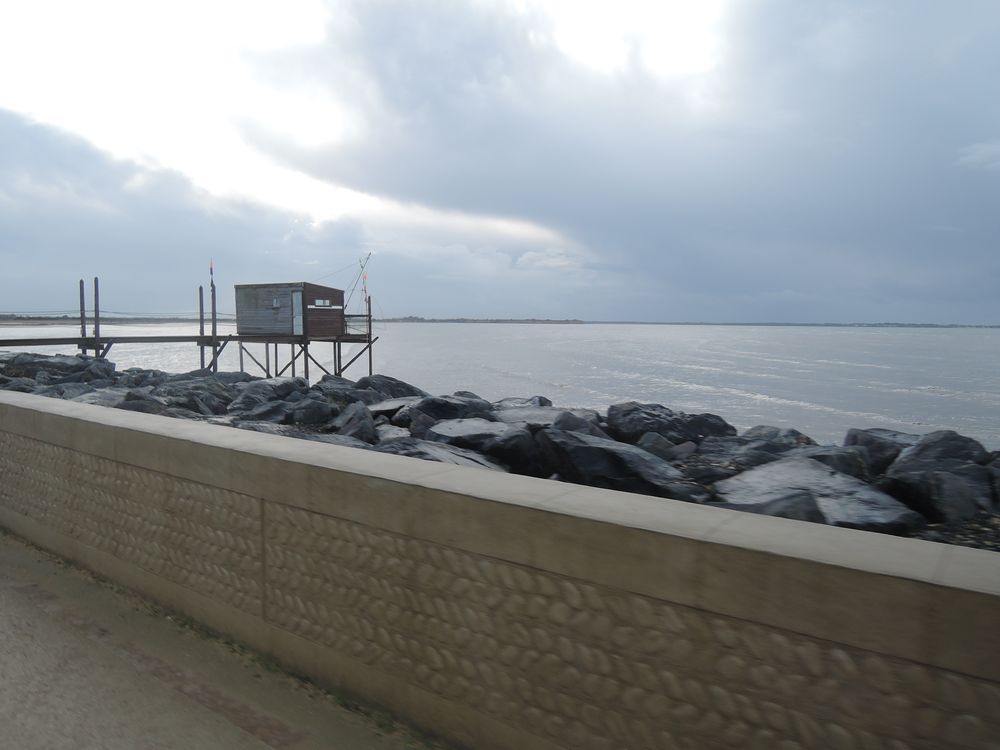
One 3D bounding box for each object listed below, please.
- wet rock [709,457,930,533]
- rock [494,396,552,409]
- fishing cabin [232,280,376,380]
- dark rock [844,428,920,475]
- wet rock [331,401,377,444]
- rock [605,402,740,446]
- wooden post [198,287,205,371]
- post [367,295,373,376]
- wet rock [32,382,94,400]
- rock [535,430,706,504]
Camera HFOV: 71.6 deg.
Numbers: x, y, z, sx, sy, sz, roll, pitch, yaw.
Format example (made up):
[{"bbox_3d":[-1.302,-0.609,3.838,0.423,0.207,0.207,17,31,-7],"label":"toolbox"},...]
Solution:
[{"bbox_3d":[2.350,0.901,5.100,1.350,0.500,0.950,4,5,38],"label":"wet rock"},{"bbox_3d":[0.334,0.453,10.300,0.850,0.300,0.700,4,5,38],"label":"rock"},{"bbox_3d":[-9.430,-2.048,33.557,5.200,4.450,4.100,4,5,38],"label":"fishing cabin"},{"bbox_3d":[4.104,0.838,7.400,0.800,0.480,0.750,4,5,38],"label":"dark rock"},{"bbox_3d":[-1.796,0.582,8.500,0.500,0.500,0.500,4,5,38],"label":"wet rock"},{"bbox_3d":[2.395,0.726,9.703,1.665,0.714,1.166,3,5,25],"label":"rock"},{"bbox_3d":[-11.883,-1.891,27.600,0.160,3.450,0.160,4,5,38],"label":"wooden post"},{"bbox_3d":[-6.217,-1.714,33.157,0.150,4.200,0.150,0,4,-11],"label":"post"},{"bbox_3d":[-7.419,0.337,11.804,0.877,0.421,0.702,-2,5,-32],"label":"wet rock"},{"bbox_3d":[1.072,0.824,6.152,1.435,0.686,0.889,4,5,37],"label":"rock"}]

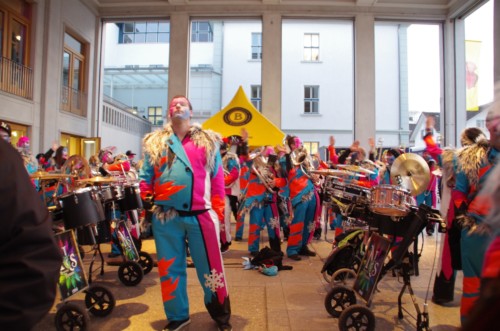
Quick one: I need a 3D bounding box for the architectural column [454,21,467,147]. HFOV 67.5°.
[{"bbox_3d":[8.259,-2.073,14.572,0.470,7.565,0.500,0,-2,2],"label":"architectural column"}]

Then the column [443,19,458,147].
[{"bbox_3d":[7.911,-2.092,14.671,0.550,7.606,0.550,0,-2,2],"label":"column"}]

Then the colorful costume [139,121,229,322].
[{"bbox_3d":[-0.510,0.460,2.930,0.710,1.570,0.430,1,-1,-3],"label":"colorful costume"}]

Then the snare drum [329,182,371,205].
[{"bbox_3d":[0.835,0.230,3.100,0.370,0.140,0.370,15,0,0],"label":"snare drum"}]

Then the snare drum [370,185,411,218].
[{"bbox_3d":[1.138,0.287,3.030,0.355,0.170,0.355,9,2,0],"label":"snare drum"}]

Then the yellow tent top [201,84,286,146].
[{"bbox_3d":[-0.343,-1.631,13.023,3.000,2.296,3.000,1,-3,3],"label":"yellow tent top"}]

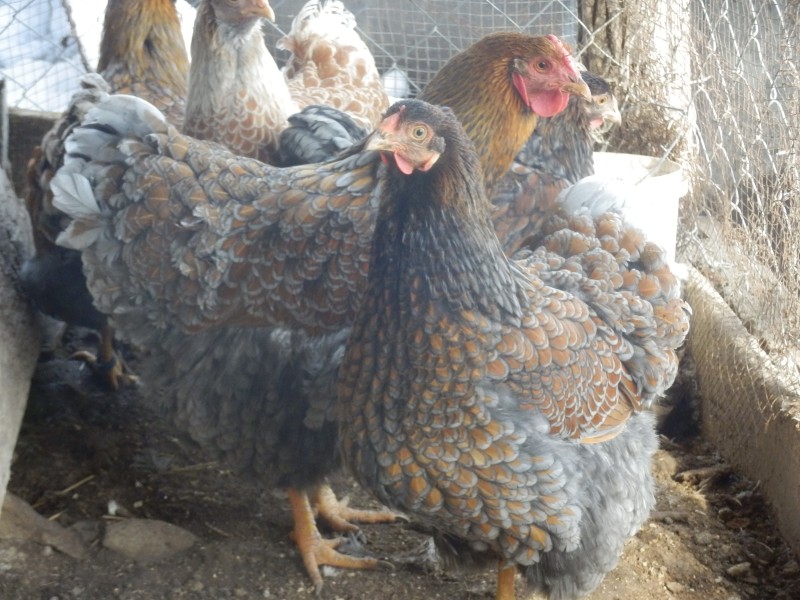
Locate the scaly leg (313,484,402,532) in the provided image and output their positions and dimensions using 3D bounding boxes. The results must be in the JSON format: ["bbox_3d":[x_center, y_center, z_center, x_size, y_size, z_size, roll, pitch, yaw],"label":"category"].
[{"bbox_3d":[-0.030,0.148,2.251,0.080,0.066,0.069,3,17,10],"label":"scaly leg"}]

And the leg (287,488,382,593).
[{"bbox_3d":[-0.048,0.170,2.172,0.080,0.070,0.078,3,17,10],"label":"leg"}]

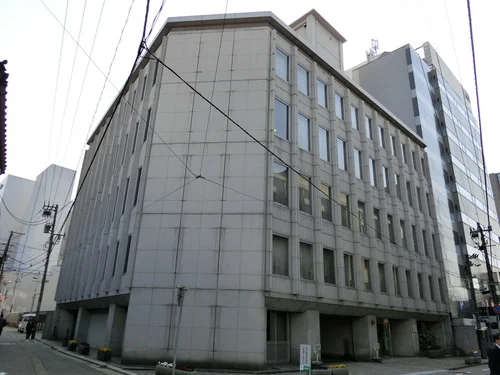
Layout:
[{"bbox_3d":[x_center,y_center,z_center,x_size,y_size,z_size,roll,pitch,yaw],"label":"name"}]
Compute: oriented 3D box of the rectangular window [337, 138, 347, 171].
[{"bbox_3d":[5.911,-2.069,23.002,1.010,2.098,0.200,20,-27,-40],"label":"rectangular window"}]

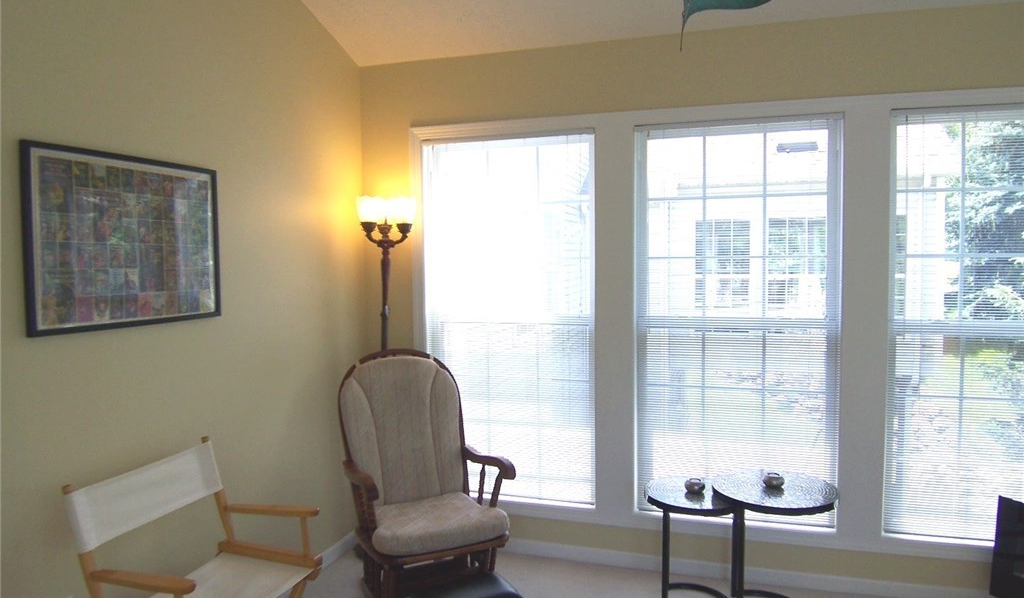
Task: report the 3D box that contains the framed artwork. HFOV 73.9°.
[{"bbox_3d":[-1.187,-0.181,2.162,0.028,0.526,0.748,0,3,16],"label":"framed artwork"}]

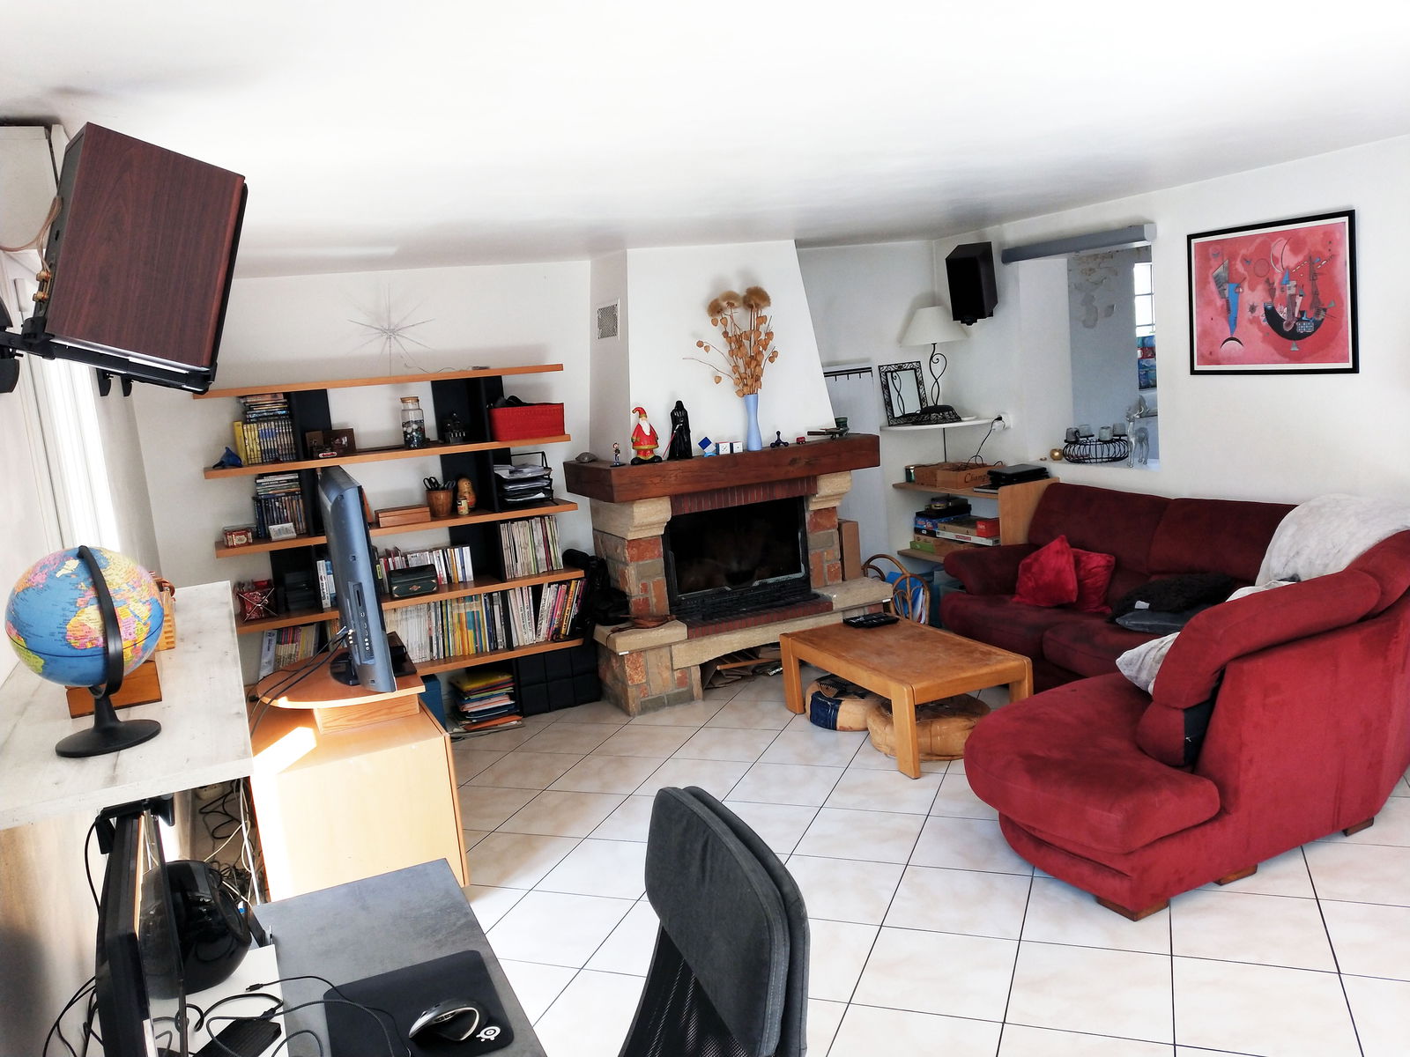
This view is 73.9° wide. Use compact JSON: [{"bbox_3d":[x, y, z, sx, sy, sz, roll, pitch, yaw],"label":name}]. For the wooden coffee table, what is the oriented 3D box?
[{"bbox_3d":[0.912,0.744,4.360,0.592,0.406,0.974,-9,10,-23],"label":"wooden coffee table"}]

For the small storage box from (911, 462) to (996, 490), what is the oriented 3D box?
[{"bbox_3d":[1.511,-0.328,5.682,0.280,0.113,0.404,-9,10,-23],"label":"small storage box"}]

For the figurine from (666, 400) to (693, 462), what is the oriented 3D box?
[{"bbox_3d":[-0.130,-0.501,4.816,0.133,0.309,0.100,-8,9,-15],"label":"figurine"}]

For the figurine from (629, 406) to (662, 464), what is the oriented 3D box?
[{"bbox_3d":[-0.297,-0.469,4.718,0.155,0.293,0.105,-8,9,-16],"label":"figurine"}]

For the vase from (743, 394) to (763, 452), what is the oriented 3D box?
[{"bbox_3d":[0.264,-0.589,5.223,0.086,0.305,0.086,-5,9,1],"label":"vase"}]

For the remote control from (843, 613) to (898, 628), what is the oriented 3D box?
[{"bbox_3d":[0.889,0.488,4.964,0.221,0.025,0.107,-9,10,-21],"label":"remote control"}]

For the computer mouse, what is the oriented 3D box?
[{"bbox_3d":[-0.423,0.812,1.541,0.115,0.042,0.068,-7,9,-11],"label":"computer mouse"}]

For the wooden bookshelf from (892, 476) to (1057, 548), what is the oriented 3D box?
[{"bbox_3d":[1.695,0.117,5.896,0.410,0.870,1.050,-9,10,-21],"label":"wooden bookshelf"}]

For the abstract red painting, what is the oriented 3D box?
[{"bbox_3d":[2.506,-1.027,4.215,0.030,0.655,0.780,-9,10,-21],"label":"abstract red painting"}]

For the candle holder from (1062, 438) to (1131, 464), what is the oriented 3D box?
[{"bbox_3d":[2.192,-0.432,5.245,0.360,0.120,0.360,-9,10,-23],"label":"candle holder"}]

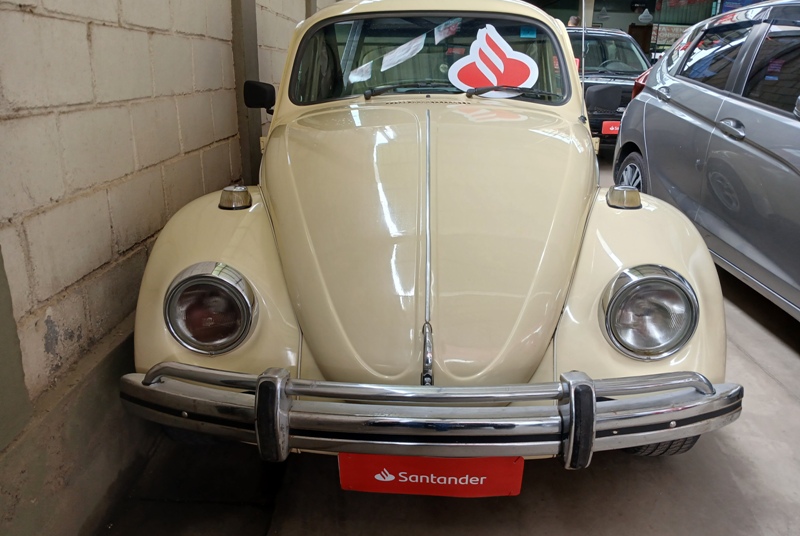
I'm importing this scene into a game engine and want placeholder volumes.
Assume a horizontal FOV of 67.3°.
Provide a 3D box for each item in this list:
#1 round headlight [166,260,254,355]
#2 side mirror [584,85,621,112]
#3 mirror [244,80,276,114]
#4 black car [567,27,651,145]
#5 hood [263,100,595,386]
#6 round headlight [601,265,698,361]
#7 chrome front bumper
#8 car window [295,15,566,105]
[{"bbox_3d":[-0.434,0.093,1.375,0.210,0.205,0.100,1,18,2],"label":"round headlight"},{"bbox_3d":[0.823,-0.685,2.430,0.145,0.125,0.090,1,18,2],"label":"side mirror"},{"bbox_3d":[-0.573,-0.701,2.470,0.135,0.140,0.090,1,18,2],"label":"mirror"},{"bbox_3d":[2.390,-2.395,8.060,1.680,1.520,4.100,2,18,3],"label":"black car"},{"bbox_3d":[0.082,-0.167,1.720,1.100,0.550,1.050,1,18,2],"label":"hood"},{"bbox_3d":[0.556,0.099,1.340,0.210,0.205,0.100,1,18,2],"label":"round headlight"},{"bbox_3d":[0.065,0.279,1.300,1.430,0.220,0.220,1,18,2],"label":"chrome front bumper"},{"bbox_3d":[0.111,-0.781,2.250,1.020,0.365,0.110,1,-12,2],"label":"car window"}]

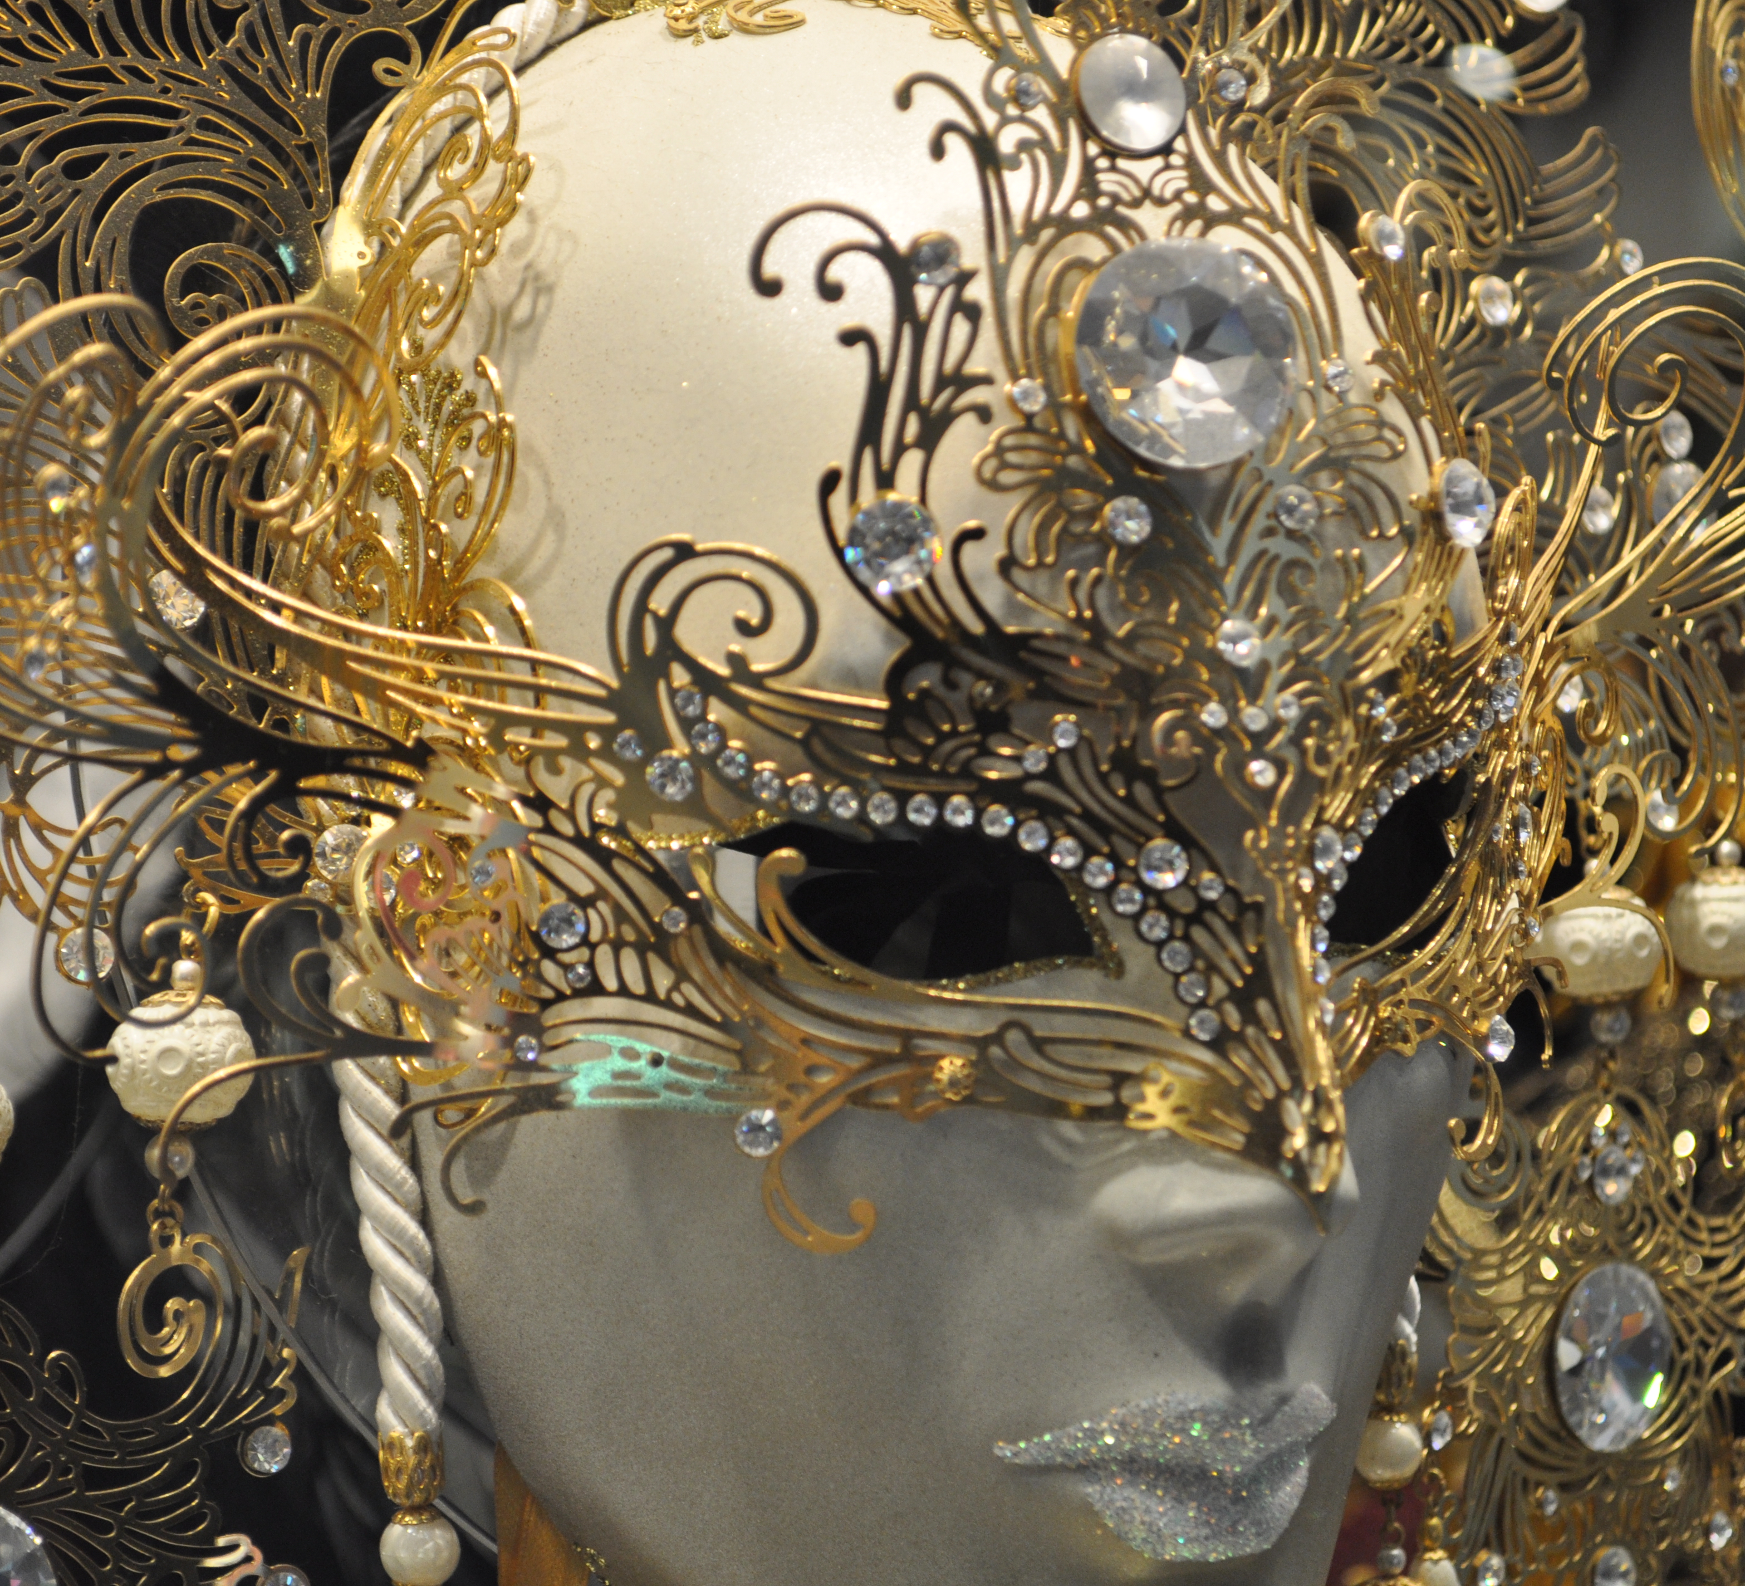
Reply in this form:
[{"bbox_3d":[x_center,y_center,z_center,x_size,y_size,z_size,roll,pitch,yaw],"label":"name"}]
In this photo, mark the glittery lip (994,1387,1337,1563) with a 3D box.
[{"bbox_3d":[0.042,0.087,0.692,0.050,0.021,0.019,-5,3,-29],"label":"glittery lip"}]

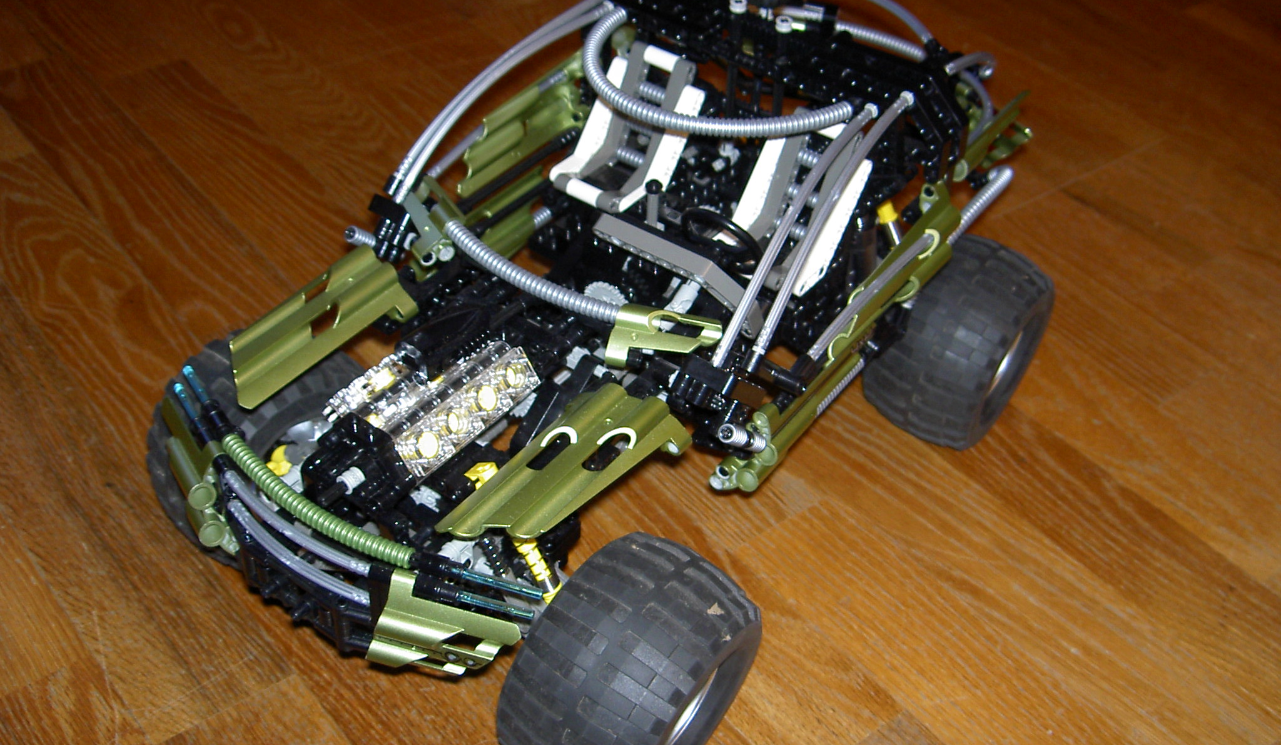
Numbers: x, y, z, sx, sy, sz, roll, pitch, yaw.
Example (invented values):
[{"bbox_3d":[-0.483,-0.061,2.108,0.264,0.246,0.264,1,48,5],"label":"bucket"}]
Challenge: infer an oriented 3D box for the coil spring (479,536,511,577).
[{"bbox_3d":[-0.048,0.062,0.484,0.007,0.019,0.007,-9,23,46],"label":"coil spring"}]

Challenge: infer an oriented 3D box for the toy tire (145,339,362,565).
[{"bbox_3d":[-0.159,0.033,0.631,0.060,0.104,0.104,31,46,35],"label":"toy tire"}]

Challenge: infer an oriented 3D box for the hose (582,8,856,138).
[{"bbox_3d":[0.018,-0.108,0.541,0.114,0.009,0.063,28,46,25],"label":"hose"}]

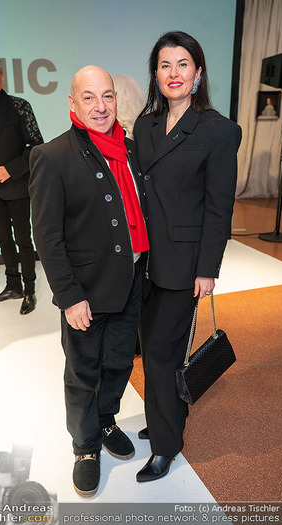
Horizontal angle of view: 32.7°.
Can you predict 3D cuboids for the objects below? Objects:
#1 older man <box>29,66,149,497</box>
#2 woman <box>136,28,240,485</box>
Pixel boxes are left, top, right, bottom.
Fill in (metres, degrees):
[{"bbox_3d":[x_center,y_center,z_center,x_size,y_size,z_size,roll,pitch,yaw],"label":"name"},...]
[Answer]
[{"bbox_3d":[-0.180,0.113,1.919,0.540,1.670,0.440,-7,21,-19],"label":"older man"},{"bbox_3d":[0.155,0.038,1.978,0.510,1.770,0.410,10,22,26],"label":"woman"}]

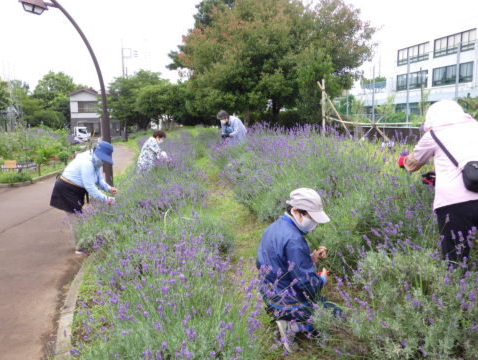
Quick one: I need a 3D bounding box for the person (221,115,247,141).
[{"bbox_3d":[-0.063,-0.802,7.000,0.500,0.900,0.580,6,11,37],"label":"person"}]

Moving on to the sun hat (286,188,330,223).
[{"bbox_3d":[0.416,0.158,2.360,0.270,0.140,0.175,19,6,-9],"label":"sun hat"}]

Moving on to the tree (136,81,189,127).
[{"bbox_3d":[-8.274,-8.058,42.000,5.900,5.200,5.400,0,9,0],"label":"tree"}]

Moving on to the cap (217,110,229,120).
[{"bbox_3d":[-0.275,-1.137,6.900,0.190,0.150,0.240,6,29,37],"label":"cap"}]

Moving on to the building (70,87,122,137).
[{"bbox_3d":[-20.551,-9.735,56.000,7.200,6.600,6.500,0,9,-3],"label":"building"}]

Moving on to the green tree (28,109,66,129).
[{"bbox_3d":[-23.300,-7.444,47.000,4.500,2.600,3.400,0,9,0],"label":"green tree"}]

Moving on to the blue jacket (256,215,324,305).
[{"bbox_3d":[0.320,0.504,2.460,0.360,0.550,0.430,6,3,-35],"label":"blue jacket"}]

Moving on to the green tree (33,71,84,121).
[{"bbox_3d":[-26.961,-12.323,58.000,7.200,7.800,6.500,0,9,0],"label":"green tree"}]

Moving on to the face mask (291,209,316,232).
[{"bbox_3d":[0.396,0.251,2.350,0.110,0.120,0.140,23,5,-10],"label":"face mask"}]

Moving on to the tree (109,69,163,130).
[{"bbox_3d":[-11.728,-8.895,44.000,6.200,6.700,5.500,0,9,0],"label":"tree"}]

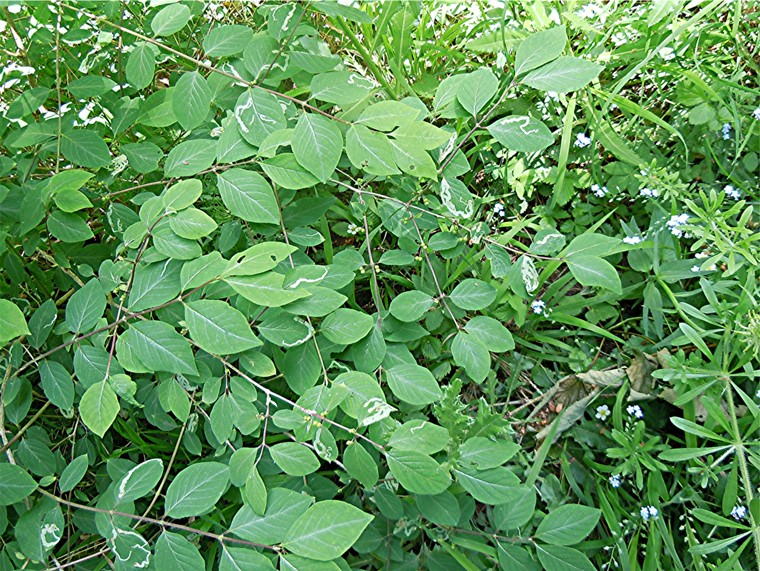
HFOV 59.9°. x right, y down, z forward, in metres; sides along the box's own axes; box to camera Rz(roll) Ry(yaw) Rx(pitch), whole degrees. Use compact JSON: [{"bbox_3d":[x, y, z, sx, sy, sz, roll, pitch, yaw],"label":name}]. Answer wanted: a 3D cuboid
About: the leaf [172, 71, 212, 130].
[{"bbox_3d":[-0.202,-0.199,0.710,0.041,0.010,0.068,4,78,1],"label":"leaf"}]

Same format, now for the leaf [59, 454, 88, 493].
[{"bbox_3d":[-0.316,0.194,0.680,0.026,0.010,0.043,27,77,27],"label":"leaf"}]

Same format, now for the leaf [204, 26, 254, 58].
[{"bbox_3d":[-0.197,-0.316,0.850,0.069,0.012,0.043,-29,77,-7],"label":"leaf"}]

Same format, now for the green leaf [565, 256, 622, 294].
[{"bbox_3d":[0.236,-0.011,0.730,0.071,0.012,0.044,34,66,18],"label":"green leaf"}]

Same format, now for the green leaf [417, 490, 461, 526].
[{"bbox_3d":[0.053,0.197,0.590,0.032,0.010,0.044,-39,71,-16],"label":"green leaf"}]

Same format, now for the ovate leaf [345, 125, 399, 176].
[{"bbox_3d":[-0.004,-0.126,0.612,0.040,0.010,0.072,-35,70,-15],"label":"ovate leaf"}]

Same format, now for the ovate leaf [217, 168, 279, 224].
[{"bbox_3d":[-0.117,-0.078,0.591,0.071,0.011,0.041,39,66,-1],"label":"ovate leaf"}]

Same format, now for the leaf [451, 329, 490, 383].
[{"bbox_3d":[0.090,0.072,0.662,0.036,0.011,0.057,-13,65,-13],"label":"leaf"}]

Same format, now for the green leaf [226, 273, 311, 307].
[{"bbox_3d":[-0.104,0.004,0.610,0.085,0.012,0.033,9,50,8],"label":"green leaf"}]

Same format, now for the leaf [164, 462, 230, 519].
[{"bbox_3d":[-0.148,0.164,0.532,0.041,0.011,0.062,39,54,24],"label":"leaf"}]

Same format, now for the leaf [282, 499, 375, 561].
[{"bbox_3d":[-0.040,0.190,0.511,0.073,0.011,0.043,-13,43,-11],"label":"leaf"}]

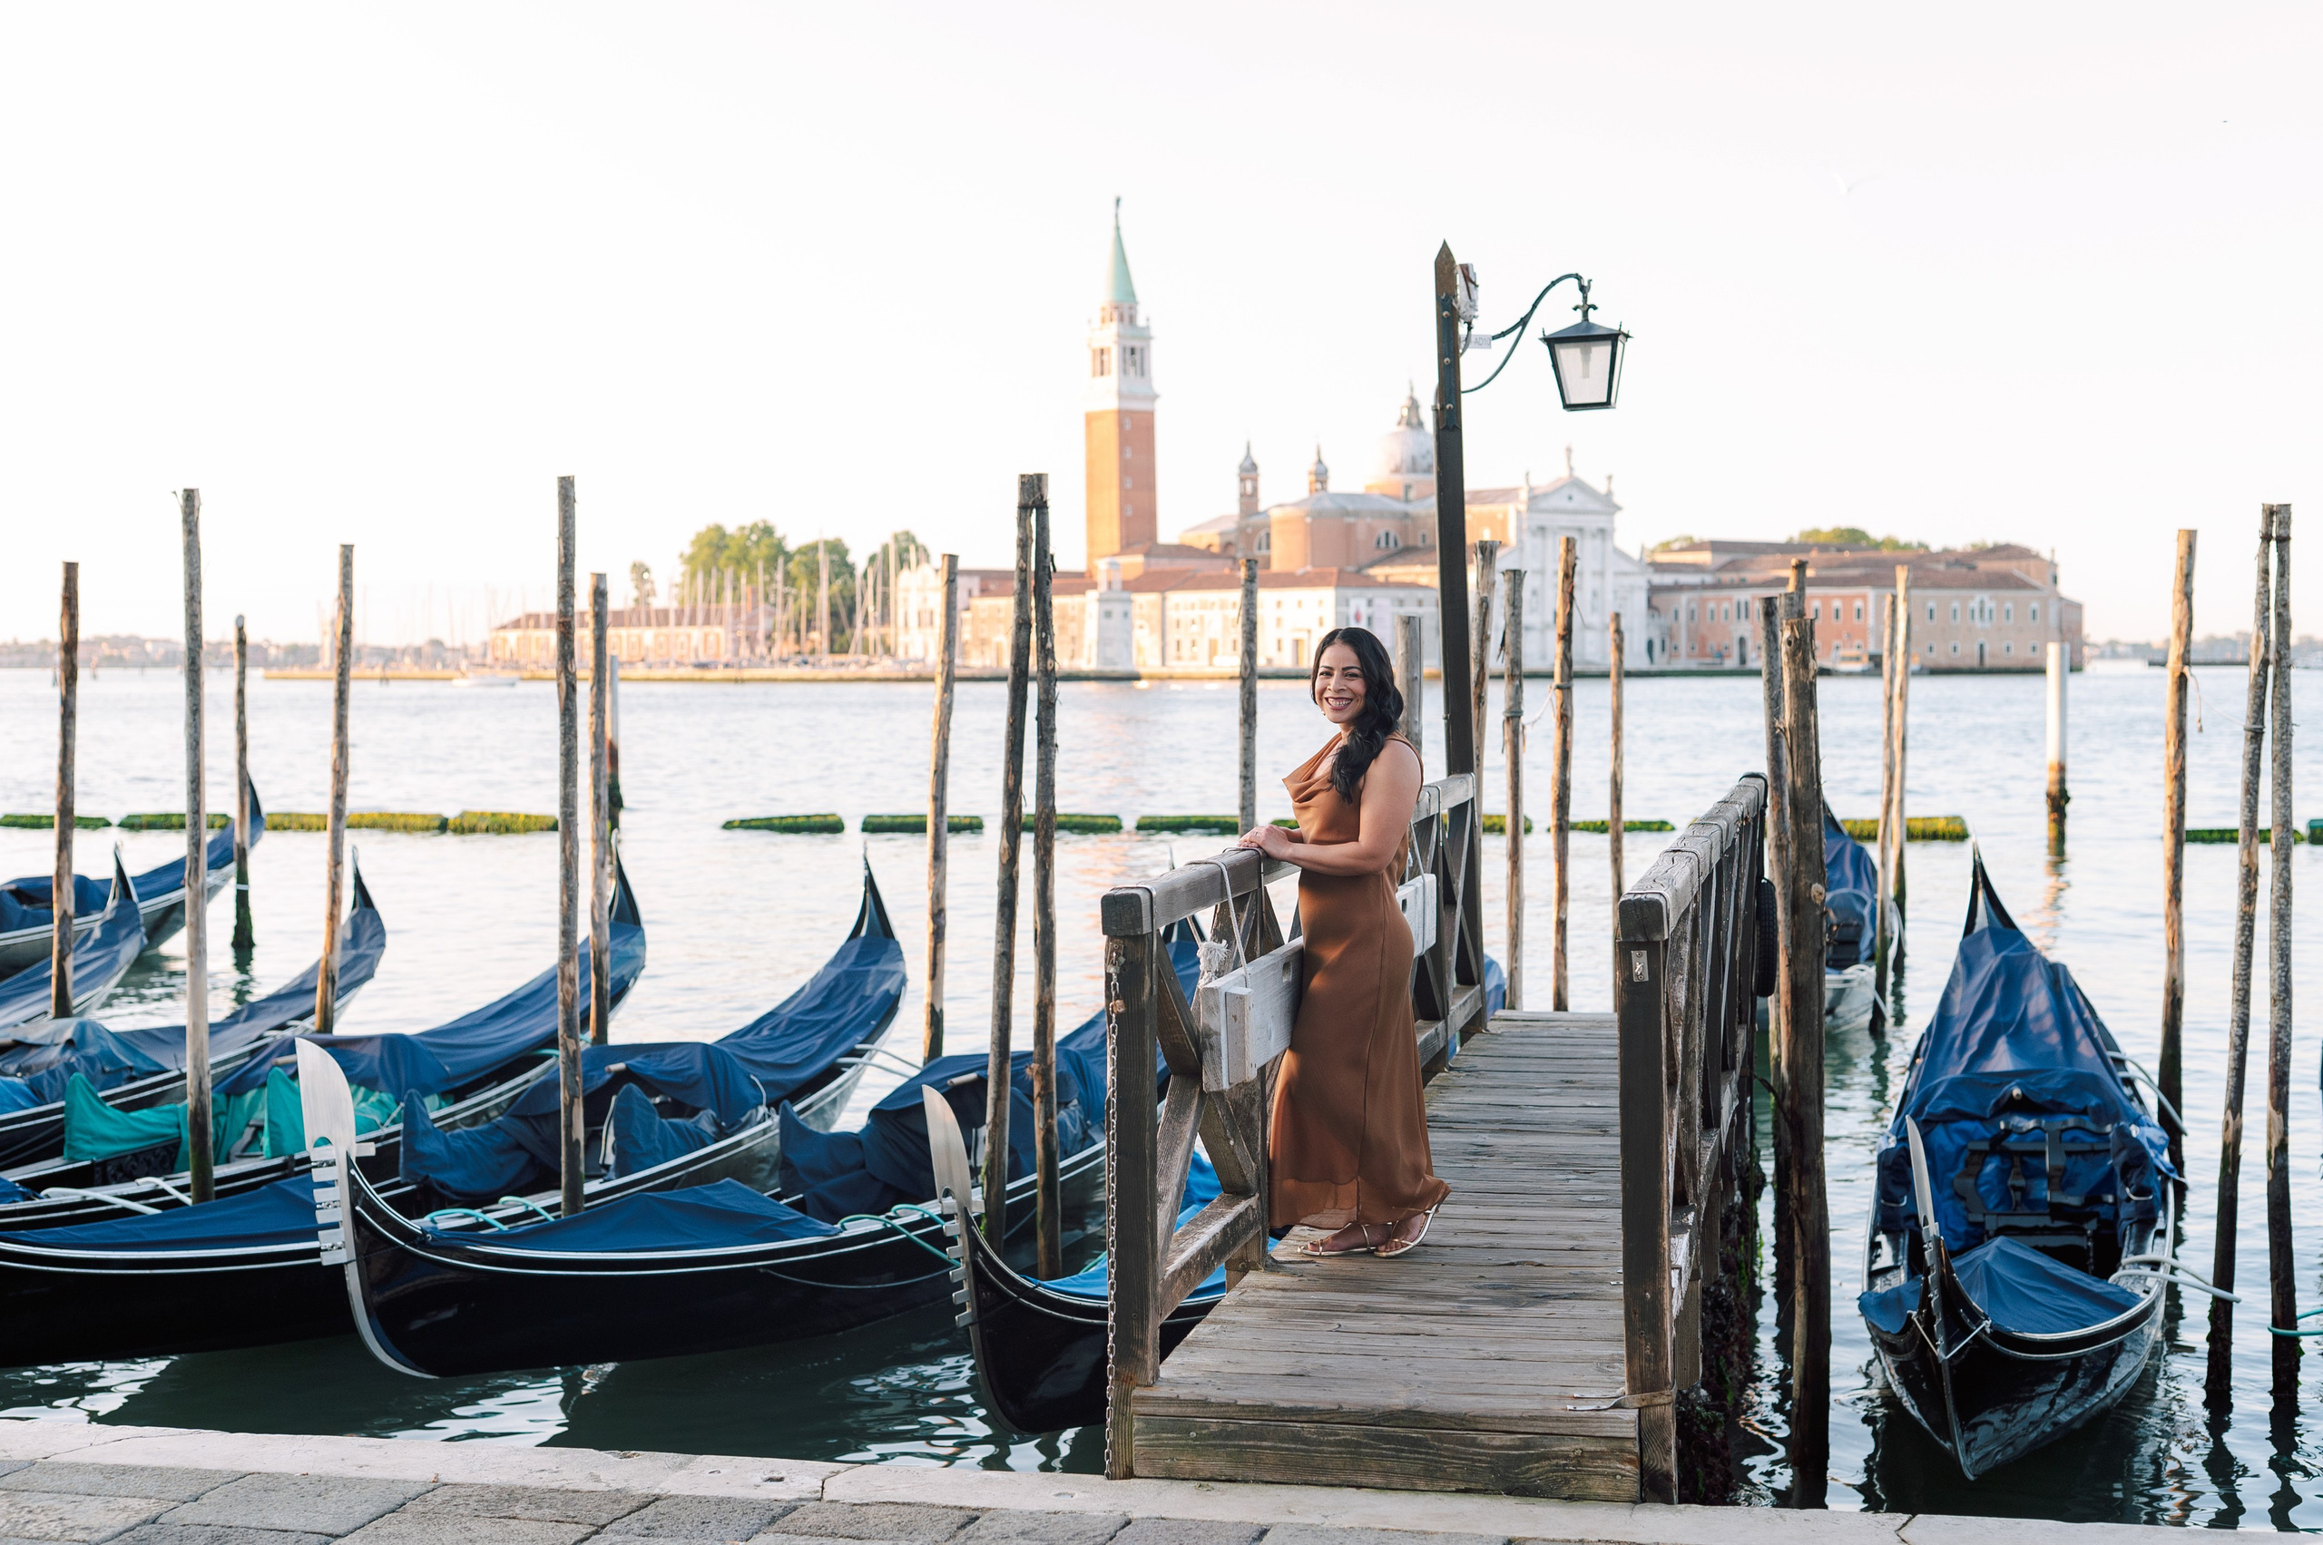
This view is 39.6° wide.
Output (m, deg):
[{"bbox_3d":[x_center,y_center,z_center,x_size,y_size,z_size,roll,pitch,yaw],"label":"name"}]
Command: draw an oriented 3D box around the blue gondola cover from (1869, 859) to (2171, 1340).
[{"bbox_3d":[4.130,1.453,15.500,1.400,1.150,9.100,0,2,15],"label":"blue gondola cover"}]

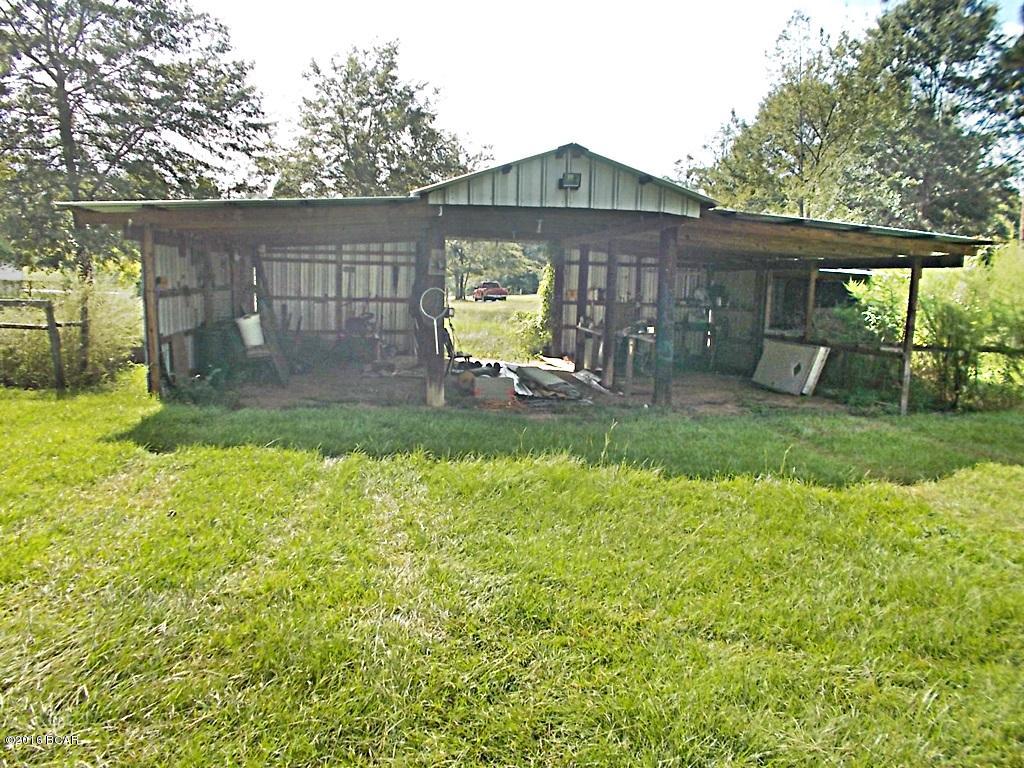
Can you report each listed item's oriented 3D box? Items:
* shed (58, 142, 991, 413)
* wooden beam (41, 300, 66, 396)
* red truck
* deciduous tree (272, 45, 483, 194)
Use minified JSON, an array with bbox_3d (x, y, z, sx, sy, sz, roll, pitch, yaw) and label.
[{"bbox_3d":[0.259,-1.662,12.268,11.850,3.300,5.500,1,7,-7],"label":"shed"},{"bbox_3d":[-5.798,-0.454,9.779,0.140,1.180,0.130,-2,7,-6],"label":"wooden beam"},{"bbox_3d":[-1.857,-8.267,68.000,1.950,1.780,5.300,0,7,-15],"label":"red truck"},{"bbox_3d":[-4.566,-6.818,26.376,8.600,9.750,8.400,2,7,0],"label":"deciduous tree"}]

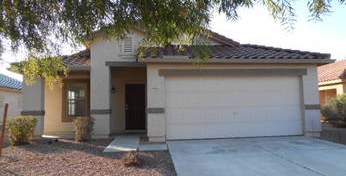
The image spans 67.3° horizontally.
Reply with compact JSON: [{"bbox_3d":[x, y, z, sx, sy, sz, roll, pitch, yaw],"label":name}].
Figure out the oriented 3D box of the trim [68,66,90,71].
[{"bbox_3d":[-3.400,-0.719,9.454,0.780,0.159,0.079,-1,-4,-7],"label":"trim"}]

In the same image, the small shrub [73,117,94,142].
[{"bbox_3d":[-2.977,1.366,8.655,0.708,0.831,0.686,-1,-4,-7],"label":"small shrub"}]

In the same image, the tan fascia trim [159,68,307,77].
[{"bbox_3d":[2.117,-0.528,8.847,5.198,0.217,0.099,-1,-4,-7],"label":"tan fascia trim"}]

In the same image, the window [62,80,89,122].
[{"bbox_3d":[-3.730,0.493,10.008,1.046,1.648,0.138,-1,-4,-7],"label":"window"}]

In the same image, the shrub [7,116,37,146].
[{"bbox_3d":[-4.713,1.336,8.097,0.878,0.893,0.852,-1,-4,-7],"label":"shrub"}]

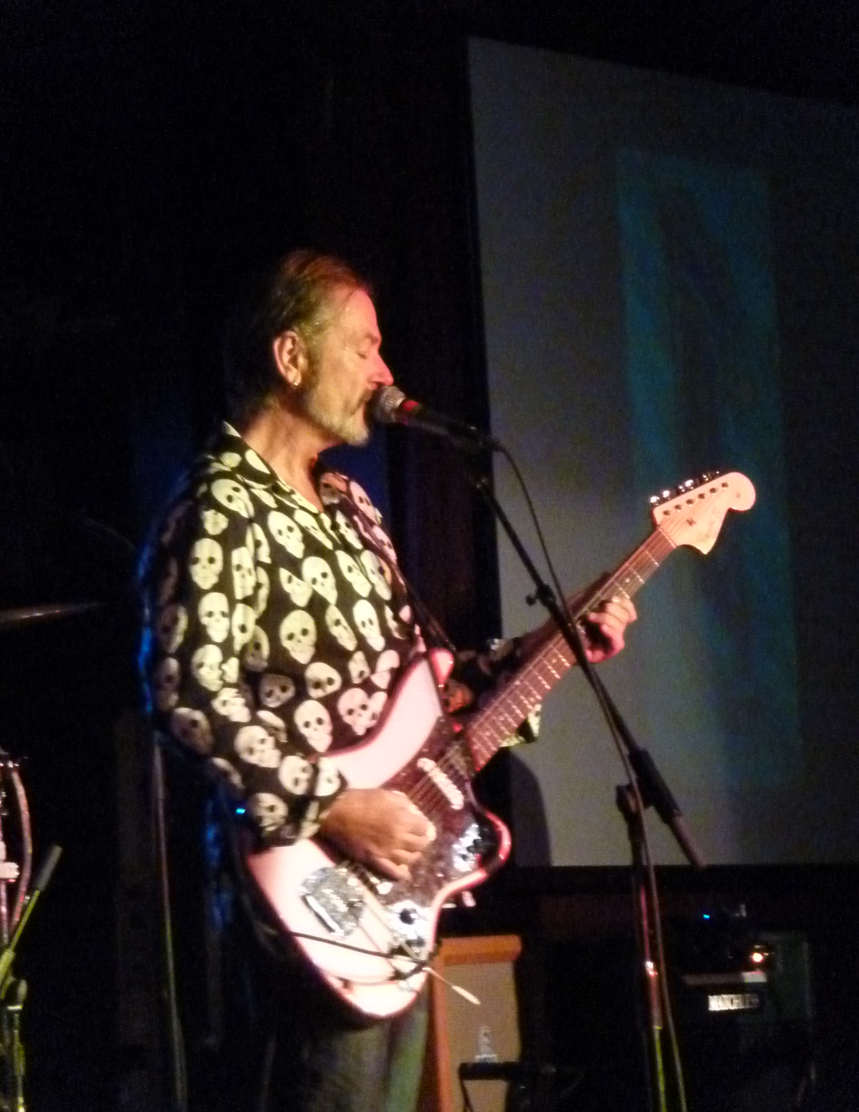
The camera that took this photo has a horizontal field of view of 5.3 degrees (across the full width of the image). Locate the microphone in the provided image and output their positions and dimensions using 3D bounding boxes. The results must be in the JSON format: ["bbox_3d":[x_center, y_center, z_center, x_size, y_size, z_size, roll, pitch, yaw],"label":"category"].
[{"bbox_3d":[0.005,-0.178,12.150,0.178,0.051,0.051,23,7,20],"label":"microphone"}]

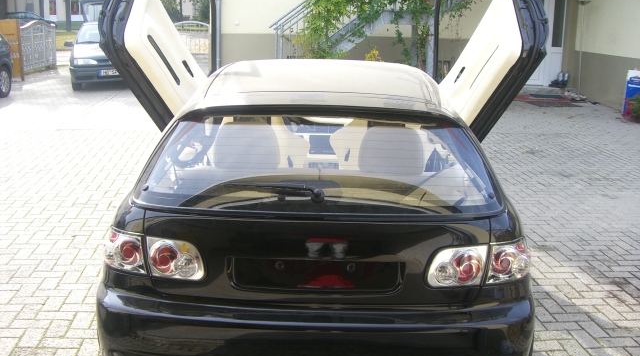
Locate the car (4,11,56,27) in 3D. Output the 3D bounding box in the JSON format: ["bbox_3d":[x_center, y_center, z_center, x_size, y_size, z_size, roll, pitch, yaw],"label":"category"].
[{"bbox_3d":[-23.245,-12.672,56.707,4.250,1.430,1.700,1,13,0],"label":"car"}]

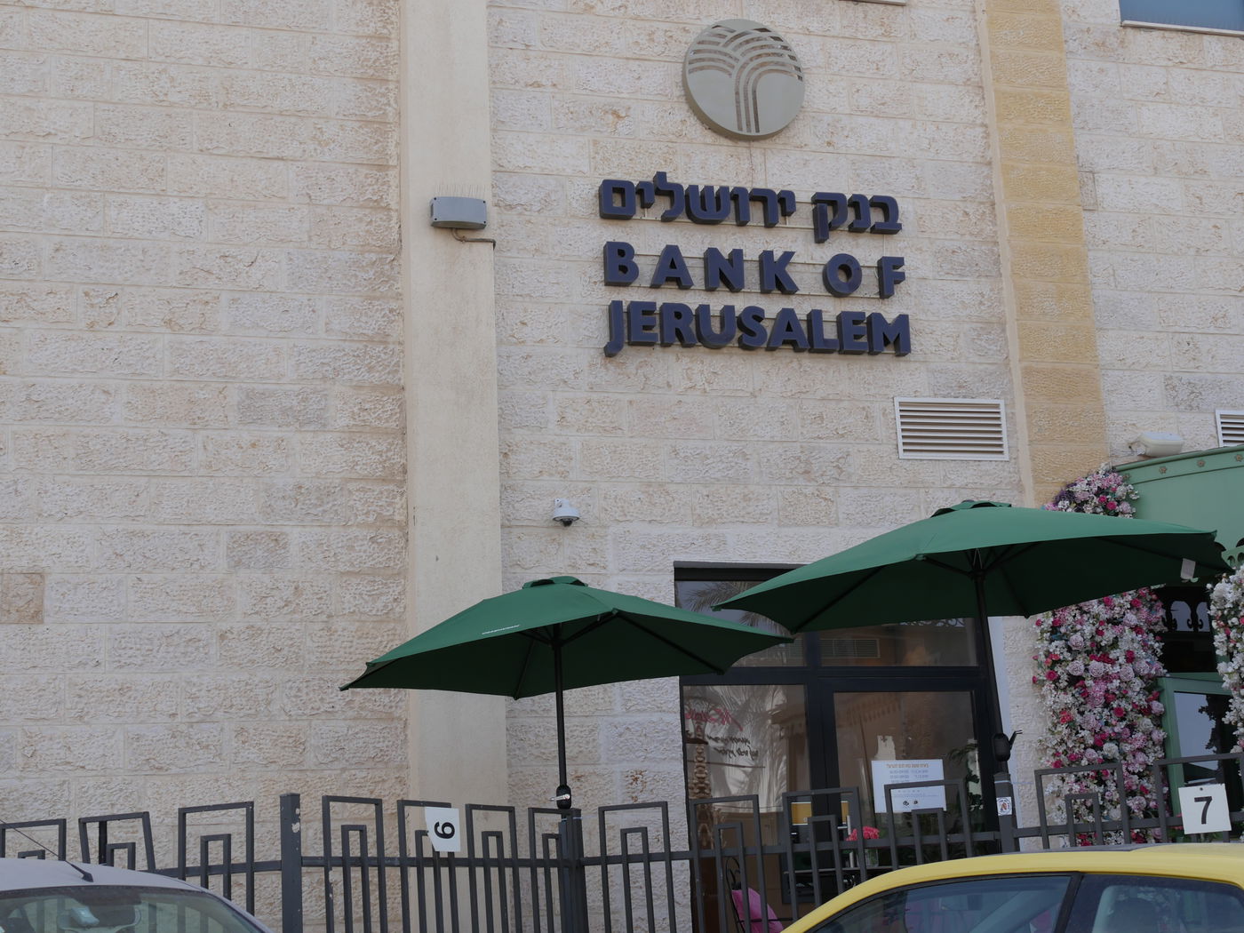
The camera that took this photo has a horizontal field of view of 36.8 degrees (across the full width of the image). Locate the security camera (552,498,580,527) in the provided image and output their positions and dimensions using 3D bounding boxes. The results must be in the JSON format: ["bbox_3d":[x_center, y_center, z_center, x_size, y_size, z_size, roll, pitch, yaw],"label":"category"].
[{"bbox_3d":[-0.369,0.300,12.325,0.188,0.211,0.210,1,-13,-16],"label":"security camera"}]

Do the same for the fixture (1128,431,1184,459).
[{"bbox_3d":[3.929,-0.152,13.672,0.308,0.224,0.250,1,-13,-16],"label":"fixture"}]

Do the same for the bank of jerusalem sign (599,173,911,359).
[{"bbox_3d":[0.946,-1.371,13.142,2.236,1.334,0.140,1,-13,-16],"label":"bank of jerusalem sign"}]

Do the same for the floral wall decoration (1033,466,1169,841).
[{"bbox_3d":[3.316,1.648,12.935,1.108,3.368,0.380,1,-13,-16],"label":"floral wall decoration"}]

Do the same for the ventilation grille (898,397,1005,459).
[{"bbox_3d":[2.356,-0.261,13.352,0.855,0.445,0.060,1,-13,-16],"label":"ventilation grille"}]

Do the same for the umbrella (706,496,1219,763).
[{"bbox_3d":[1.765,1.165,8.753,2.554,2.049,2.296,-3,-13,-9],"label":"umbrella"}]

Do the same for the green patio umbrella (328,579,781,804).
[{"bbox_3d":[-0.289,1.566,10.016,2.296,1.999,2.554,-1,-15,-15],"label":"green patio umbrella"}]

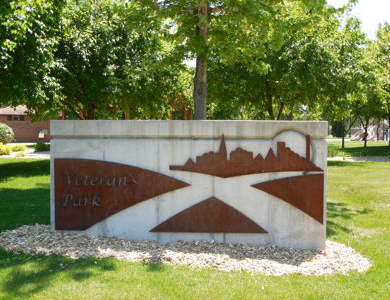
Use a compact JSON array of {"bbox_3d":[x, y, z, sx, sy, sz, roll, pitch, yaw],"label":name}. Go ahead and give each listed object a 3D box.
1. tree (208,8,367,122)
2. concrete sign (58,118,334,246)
[{"bbox_3d":[4.018,-2.928,21.873,6.900,6.512,6.700,0,3,0],"label":"tree"},{"bbox_3d":[-0.082,0.397,6.130,3.319,1.504,0.360,0,3,3],"label":"concrete sign"}]

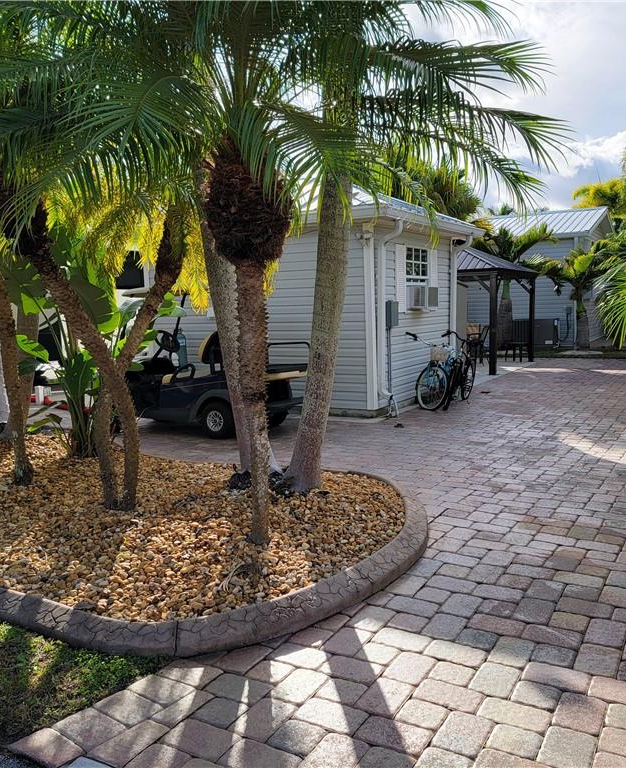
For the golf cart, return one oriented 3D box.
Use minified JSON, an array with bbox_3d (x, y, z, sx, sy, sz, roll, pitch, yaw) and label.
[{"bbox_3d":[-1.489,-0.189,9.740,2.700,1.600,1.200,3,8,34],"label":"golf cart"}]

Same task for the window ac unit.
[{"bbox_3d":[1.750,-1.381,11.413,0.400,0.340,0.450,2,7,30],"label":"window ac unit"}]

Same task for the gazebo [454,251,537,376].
[{"bbox_3d":[3.289,-2.020,17.990,4.000,3.150,3.950,2,7,30],"label":"gazebo"}]

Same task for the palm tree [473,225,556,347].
[{"bbox_3d":[5.953,-2.876,21.400,2.600,3.700,2.600,2,7,30],"label":"palm tree"}]

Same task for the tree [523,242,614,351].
[{"bbox_3d":[7.972,-2.626,21.400,2.700,3.100,2.600,2,7,30],"label":"tree"}]

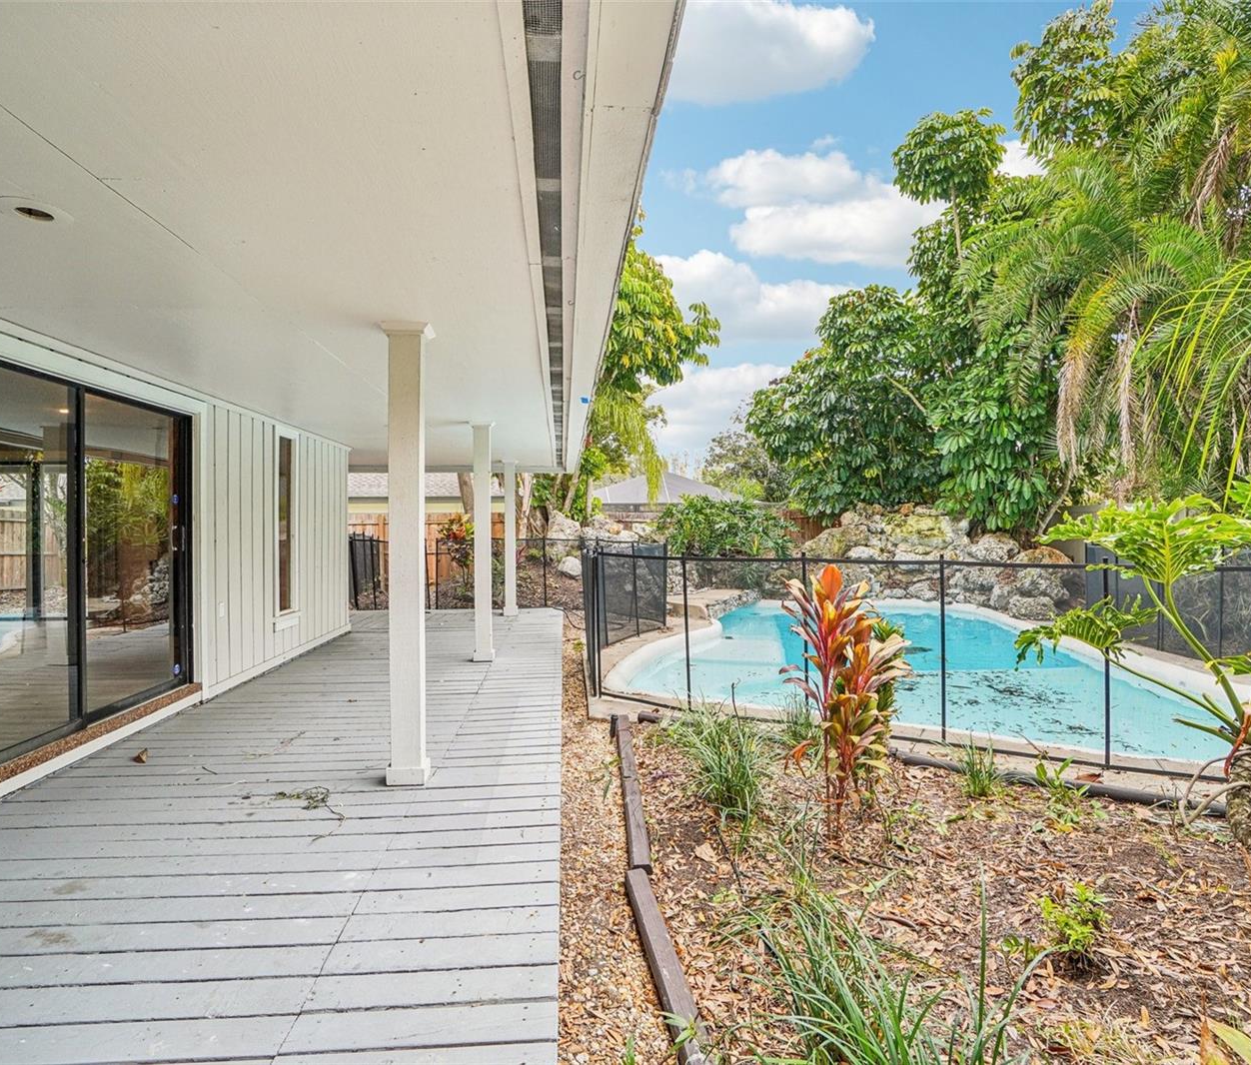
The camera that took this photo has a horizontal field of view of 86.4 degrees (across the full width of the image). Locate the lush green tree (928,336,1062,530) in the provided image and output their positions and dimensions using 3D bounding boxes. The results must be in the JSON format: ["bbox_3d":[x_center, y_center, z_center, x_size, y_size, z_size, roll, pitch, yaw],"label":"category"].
[{"bbox_3d":[6.603,-1.569,12.000,2.200,3.500,2.200,0,0,29],"label":"lush green tree"}]

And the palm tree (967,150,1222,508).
[{"bbox_3d":[7.726,-2.770,11.200,3.700,5.400,3.800,0,0,35],"label":"palm tree"}]

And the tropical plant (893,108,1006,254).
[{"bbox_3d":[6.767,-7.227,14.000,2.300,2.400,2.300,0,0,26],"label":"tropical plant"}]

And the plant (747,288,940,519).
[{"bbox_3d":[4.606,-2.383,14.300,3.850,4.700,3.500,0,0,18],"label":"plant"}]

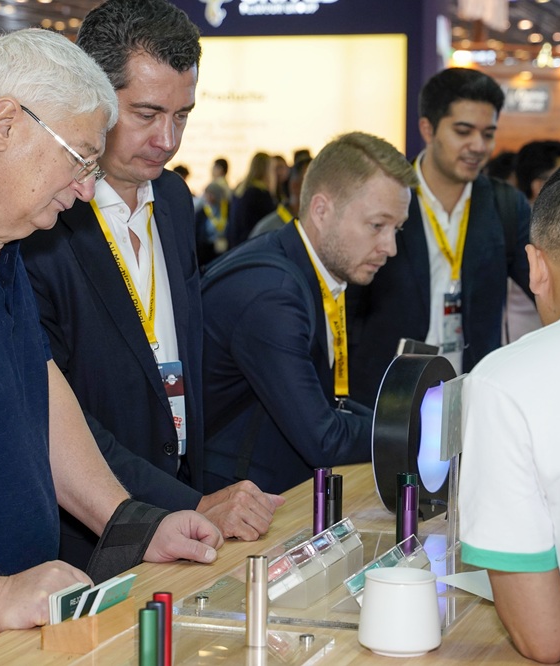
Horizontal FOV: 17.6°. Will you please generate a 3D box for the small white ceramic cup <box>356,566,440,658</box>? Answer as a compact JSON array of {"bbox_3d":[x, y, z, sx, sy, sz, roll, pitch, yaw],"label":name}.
[{"bbox_3d":[0.122,0.282,1.817,0.084,0.078,0.084,1,5,0],"label":"small white ceramic cup"}]

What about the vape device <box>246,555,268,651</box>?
[{"bbox_3d":[-0.022,0.265,1.786,0.021,0.088,0.021,0,5,-6],"label":"vape device"}]

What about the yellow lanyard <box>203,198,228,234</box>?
[{"bbox_3d":[-0.532,-0.993,15.000,0.200,0.330,0.140,1,5,9],"label":"yellow lanyard"}]

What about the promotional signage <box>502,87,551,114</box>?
[{"bbox_3d":[3.085,-2.898,22.500,0.610,0.370,0.050,1,5,6],"label":"promotional signage"}]

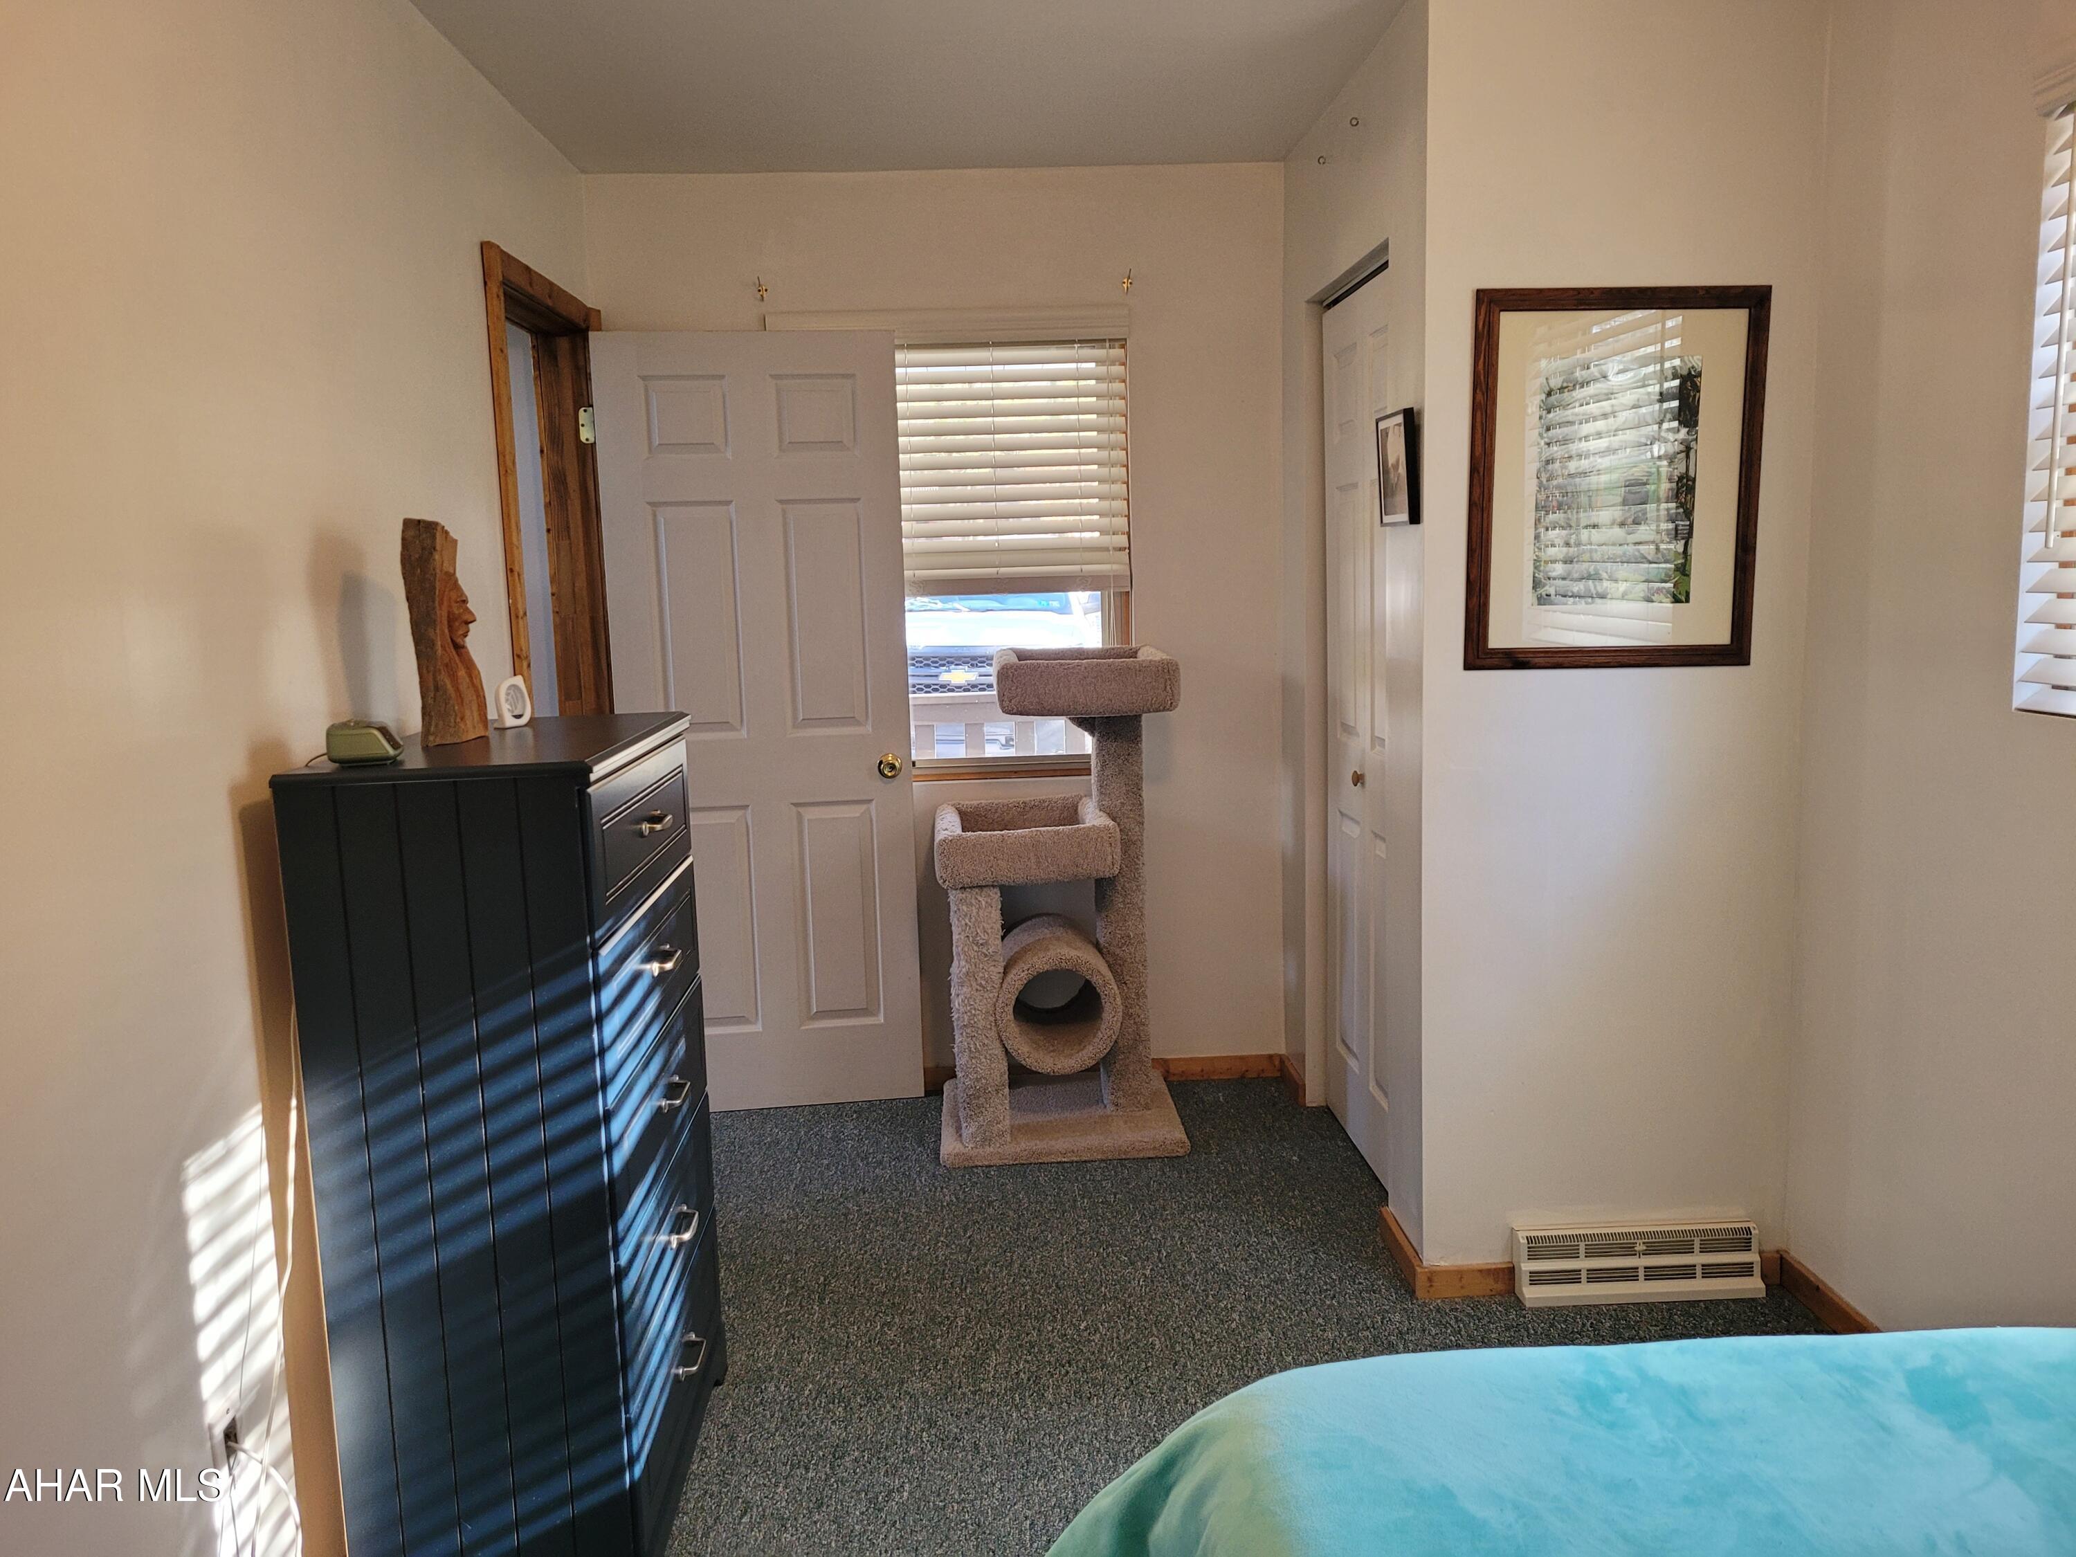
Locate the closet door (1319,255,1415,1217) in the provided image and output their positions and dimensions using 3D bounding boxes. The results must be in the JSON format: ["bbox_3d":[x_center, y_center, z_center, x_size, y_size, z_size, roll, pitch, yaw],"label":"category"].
[{"bbox_3d":[0.768,-0.091,3.559,0.035,2.010,0.820,-2,8,-2],"label":"closet door"}]

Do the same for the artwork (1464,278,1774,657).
[{"bbox_3d":[1.036,-0.534,2.803,0.527,0.669,0.026,-1,7,-2],"label":"artwork"}]

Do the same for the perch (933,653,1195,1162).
[{"bbox_3d":[0.048,0.293,3.911,0.610,1.210,0.610,-2,8,-2],"label":"perch"}]

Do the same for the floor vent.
[{"bbox_3d":[1.156,0.927,2.984,0.468,0.135,0.056,-2,8,-2],"label":"floor vent"}]

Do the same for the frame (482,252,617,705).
[{"bbox_3d":[-1.141,-0.090,3.654,0.140,2.097,0.910,-2,8,-2],"label":"frame"}]

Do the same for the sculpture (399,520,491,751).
[{"bbox_3d":[-0.859,-0.215,2.266,0.110,0.325,0.105,-3,8,-11],"label":"sculpture"}]

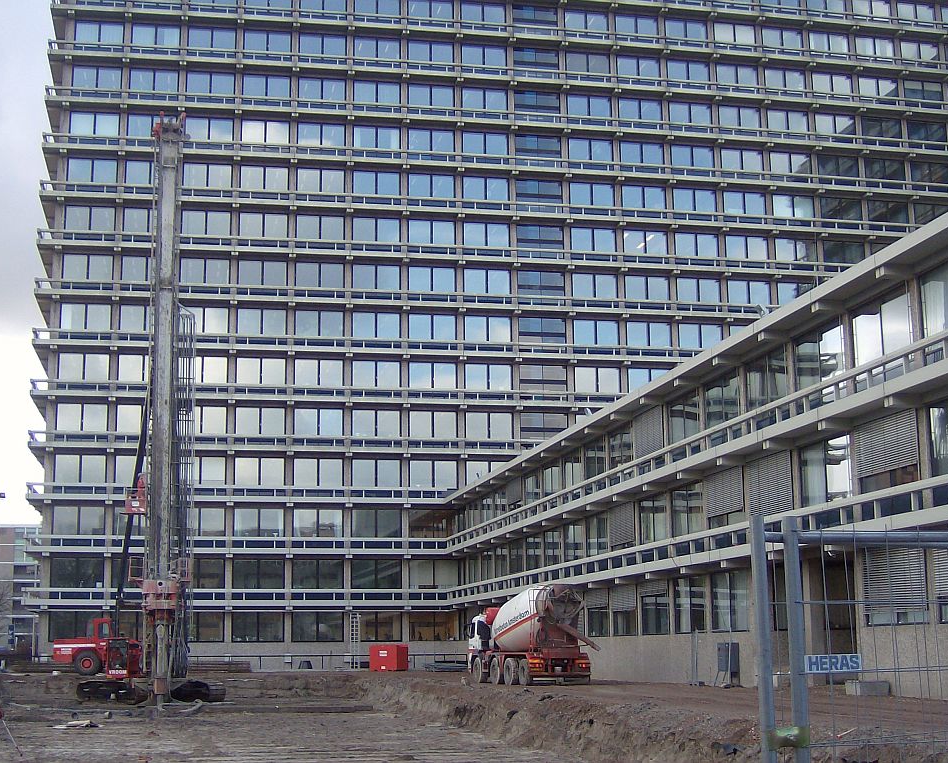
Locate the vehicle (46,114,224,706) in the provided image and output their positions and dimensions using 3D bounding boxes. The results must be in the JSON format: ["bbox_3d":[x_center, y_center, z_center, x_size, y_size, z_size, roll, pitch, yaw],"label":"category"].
[{"bbox_3d":[-15.084,1.412,63.127,6.400,26.300,6.800,1,-11,-10],"label":"vehicle"}]

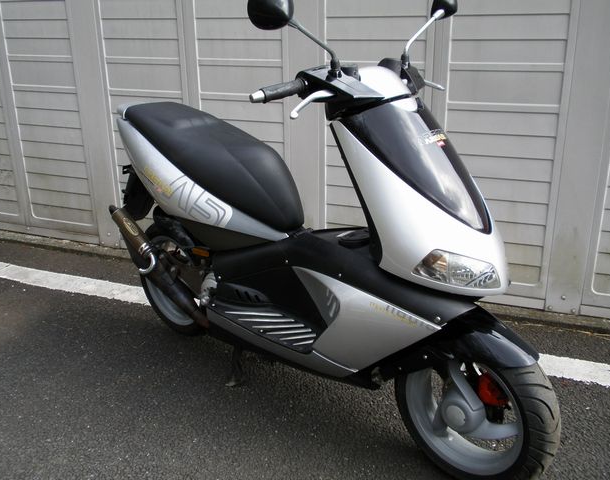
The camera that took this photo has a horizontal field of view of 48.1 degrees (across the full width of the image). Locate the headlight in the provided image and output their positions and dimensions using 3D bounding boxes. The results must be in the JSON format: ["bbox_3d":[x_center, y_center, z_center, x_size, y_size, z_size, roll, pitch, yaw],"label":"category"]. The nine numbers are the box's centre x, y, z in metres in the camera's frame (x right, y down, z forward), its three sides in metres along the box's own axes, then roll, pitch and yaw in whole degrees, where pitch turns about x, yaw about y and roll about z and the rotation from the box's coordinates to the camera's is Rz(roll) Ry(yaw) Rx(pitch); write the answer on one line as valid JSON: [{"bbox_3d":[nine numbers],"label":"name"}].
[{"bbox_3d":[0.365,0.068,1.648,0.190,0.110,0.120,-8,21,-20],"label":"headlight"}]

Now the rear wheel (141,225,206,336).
[{"bbox_3d":[-0.478,0.147,2.677,0.480,0.480,0.132,18,27,41],"label":"rear wheel"}]

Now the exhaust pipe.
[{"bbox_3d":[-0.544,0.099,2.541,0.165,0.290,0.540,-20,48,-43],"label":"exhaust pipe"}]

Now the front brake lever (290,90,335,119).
[{"bbox_3d":[0.027,-0.331,1.654,0.172,0.045,0.045,-30,34,-35],"label":"front brake lever"}]

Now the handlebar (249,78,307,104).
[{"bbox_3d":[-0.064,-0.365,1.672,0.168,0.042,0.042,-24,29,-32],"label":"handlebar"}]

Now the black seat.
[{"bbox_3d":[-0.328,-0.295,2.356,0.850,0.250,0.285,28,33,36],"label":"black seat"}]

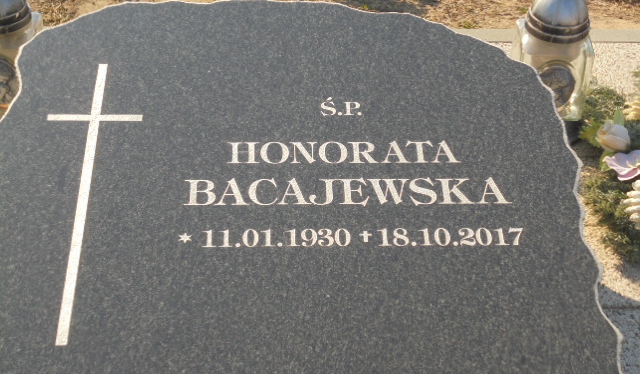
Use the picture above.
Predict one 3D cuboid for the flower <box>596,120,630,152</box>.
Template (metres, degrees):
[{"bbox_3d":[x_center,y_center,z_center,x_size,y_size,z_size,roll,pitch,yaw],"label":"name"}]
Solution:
[{"bbox_3d":[0.481,-0.084,1.940,0.053,0.048,0.053,-27,45,-31],"label":"flower"}]

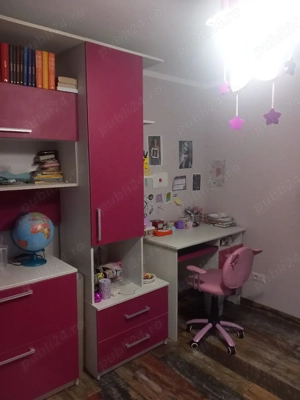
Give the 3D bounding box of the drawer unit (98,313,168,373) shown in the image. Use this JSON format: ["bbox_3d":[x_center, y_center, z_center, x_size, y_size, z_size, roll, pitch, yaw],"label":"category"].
[{"bbox_3d":[-0.229,1.013,2.449,0.647,0.217,0.414,-6,10,-40],"label":"drawer unit"}]

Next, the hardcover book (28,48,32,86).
[{"bbox_3d":[-0.751,-0.777,1.879,0.023,0.215,0.172,-6,10,-40],"label":"hardcover book"}]

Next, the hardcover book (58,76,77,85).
[{"bbox_3d":[-0.576,-0.756,2.032,0.131,0.037,0.190,-6,9,-39],"label":"hardcover book"}]

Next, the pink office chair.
[{"bbox_3d":[0.529,0.721,2.461,0.514,0.816,0.493,-6,9,-39],"label":"pink office chair"}]

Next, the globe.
[{"bbox_3d":[-0.792,0.257,2.107,0.272,0.347,0.272,-6,10,-40],"label":"globe"}]

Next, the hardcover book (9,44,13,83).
[{"bbox_3d":[-0.817,-0.765,1.795,0.021,0.208,0.140,-6,9,-39],"label":"hardcover book"}]

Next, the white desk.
[{"bbox_3d":[0.393,0.702,3.025,0.965,0.776,0.586,-6,10,-40],"label":"white desk"}]

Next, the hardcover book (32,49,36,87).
[{"bbox_3d":[-0.721,-0.776,1.875,0.022,0.215,0.140,-6,9,-39],"label":"hardcover book"}]

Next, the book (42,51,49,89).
[{"bbox_3d":[-0.669,-0.782,1.921,0.039,0.219,0.145,-6,9,-39],"label":"book"}]

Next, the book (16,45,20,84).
[{"bbox_3d":[-0.787,-0.770,1.819,0.021,0.209,0.140,-6,9,-39],"label":"book"}]

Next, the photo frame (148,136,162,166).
[{"bbox_3d":[0.059,-0.460,2.966,0.185,0.286,0.015,-6,10,-40],"label":"photo frame"}]

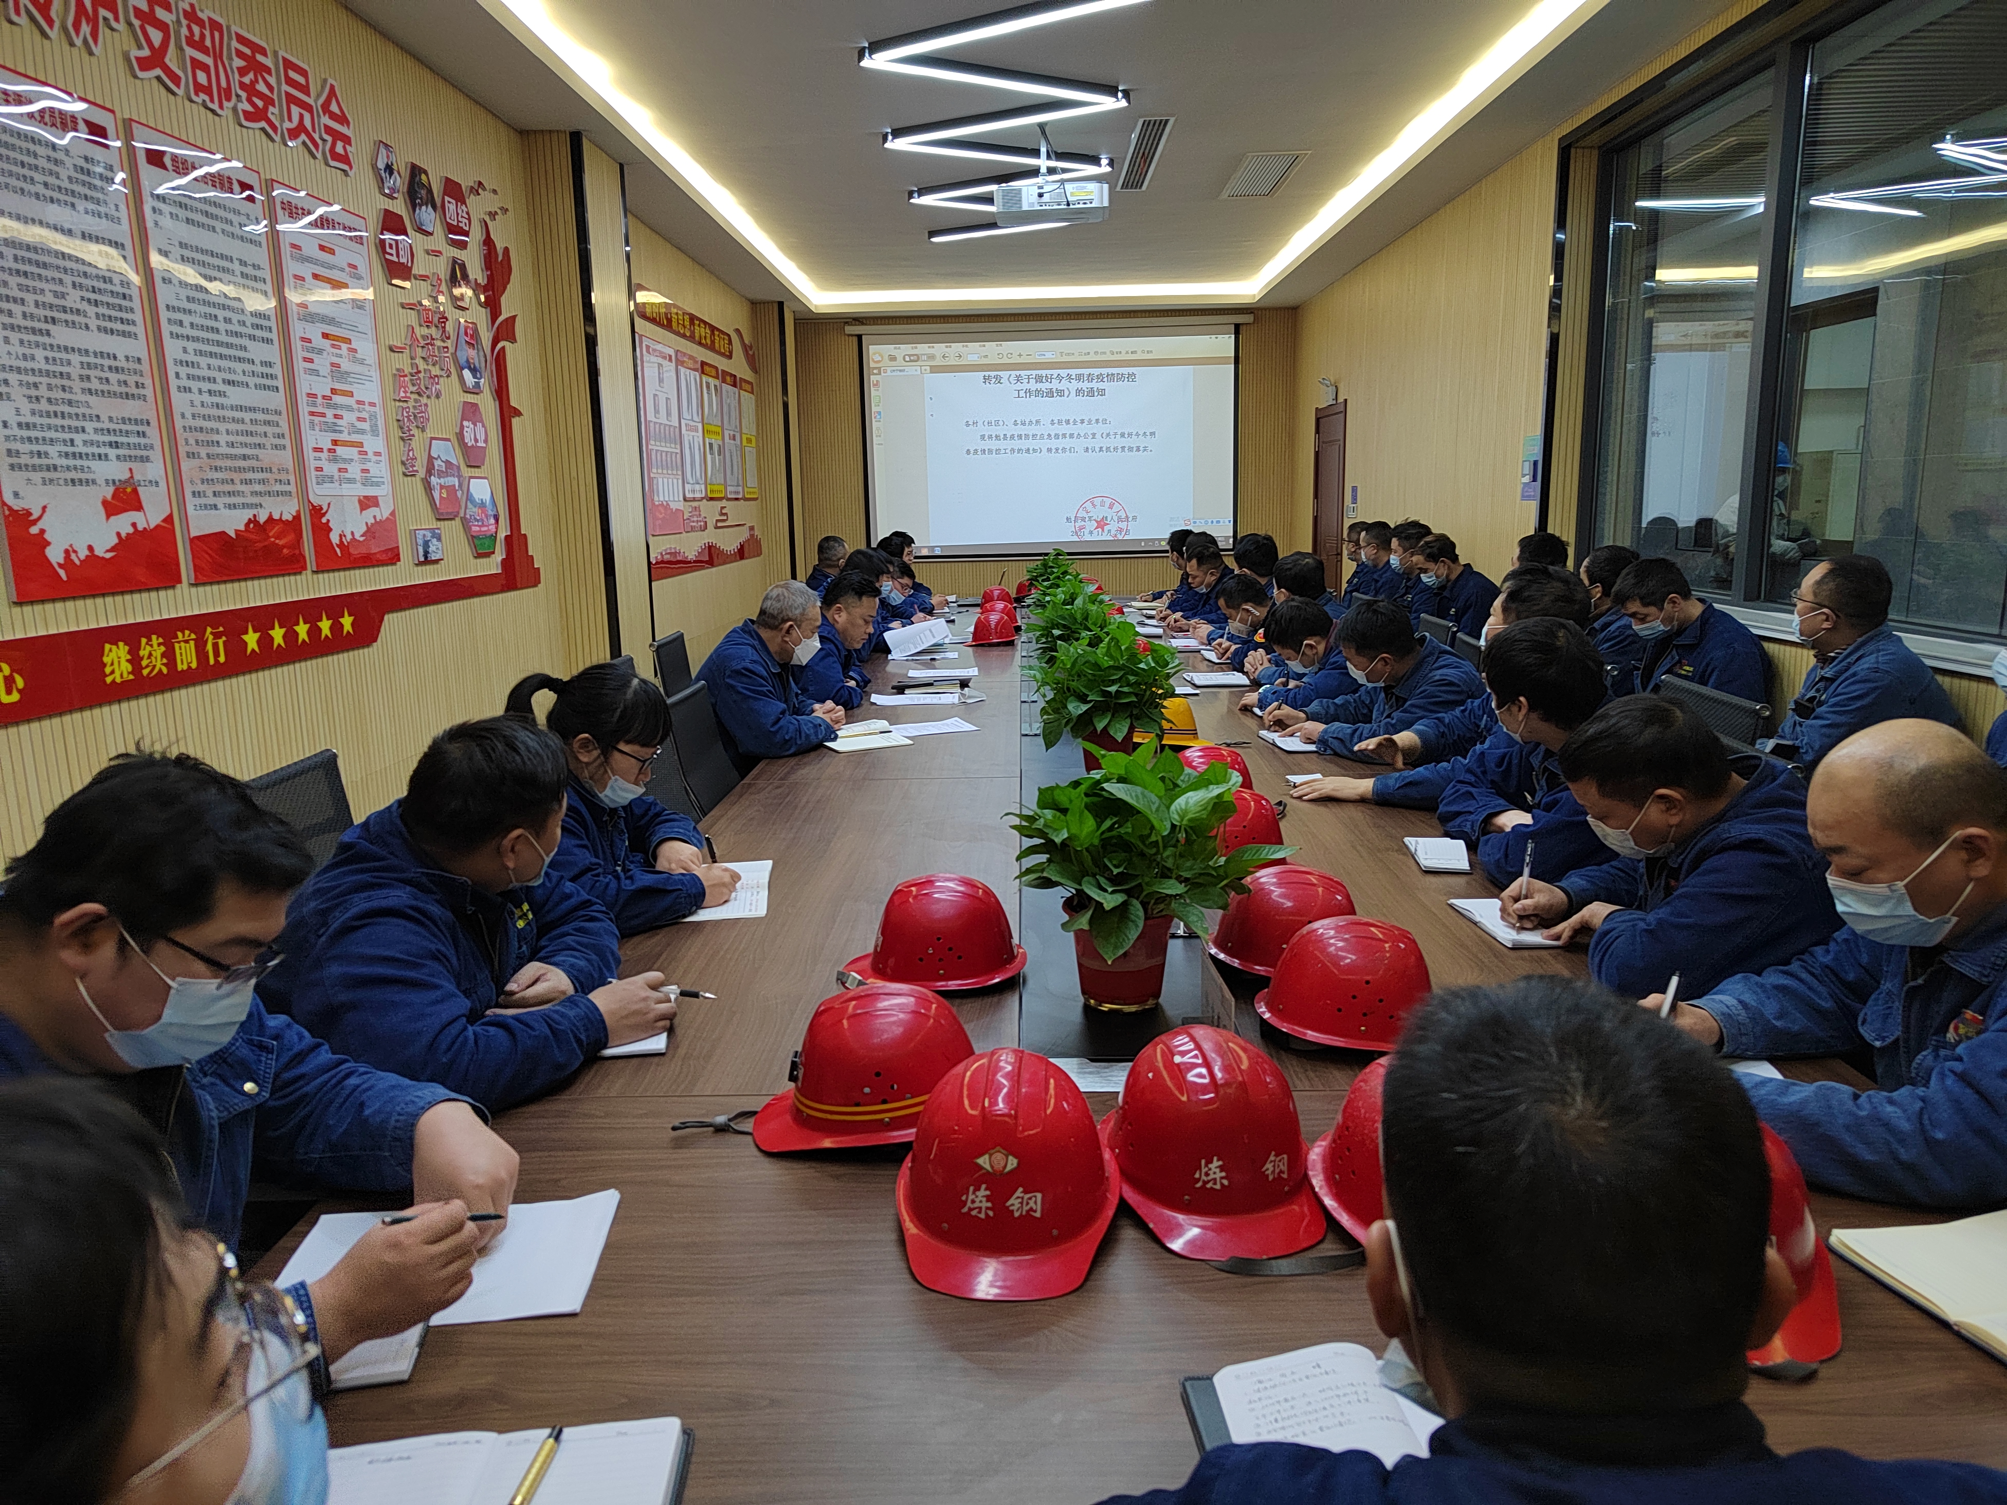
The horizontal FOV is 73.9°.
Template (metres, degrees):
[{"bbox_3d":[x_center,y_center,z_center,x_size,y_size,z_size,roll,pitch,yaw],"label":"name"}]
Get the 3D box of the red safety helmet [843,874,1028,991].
[{"bbox_3d":[-0.100,0.250,1.927,0.275,0.155,0.215,-2,11,-2],"label":"red safety helmet"}]

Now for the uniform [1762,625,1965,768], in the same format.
[{"bbox_3d":[2.068,-0.012,3.284,0.500,0.600,0.500,3,11,20],"label":"uniform"}]

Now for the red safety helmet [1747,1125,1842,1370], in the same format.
[{"bbox_3d":[0.619,0.401,1.195,0.225,0.155,0.272,-1,11,0],"label":"red safety helmet"}]

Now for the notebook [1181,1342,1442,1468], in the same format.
[{"bbox_3d":[0.290,0.497,0.946,0.265,0.022,0.200,-2,11,-5],"label":"notebook"}]

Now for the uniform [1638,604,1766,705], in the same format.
[{"bbox_3d":[2.077,-0.178,4.097,0.460,0.580,0.500,0,11,4],"label":"uniform"}]

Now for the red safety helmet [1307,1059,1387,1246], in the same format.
[{"bbox_3d":[0.403,0.367,1.268,0.215,0.155,0.275,-4,11,-17],"label":"red safety helmet"}]

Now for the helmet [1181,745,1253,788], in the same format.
[{"bbox_3d":[0.451,0.059,2.867,0.275,0.155,0.215,-1,11,1],"label":"helmet"}]

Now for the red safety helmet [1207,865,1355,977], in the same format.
[{"bbox_3d":[0.441,0.247,2.034,0.270,0.155,0.225,0,11,4],"label":"red safety helmet"}]

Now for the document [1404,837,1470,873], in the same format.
[{"bbox_3d":[0.853,0.204,2.615,0.120,0.020,0.230,1,11,12],"label":"document"}]

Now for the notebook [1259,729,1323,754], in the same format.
[{"bbox_3d":[0.887,-0.036,3.893,0.190,0.020,0.280,-1,11,1],"label":"notebook"}]

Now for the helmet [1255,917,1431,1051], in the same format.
[{"bbox_3d":[0.466,0.295,1.726,0.275,0.155,0.215,1,11,9],"label":"helmet"}]

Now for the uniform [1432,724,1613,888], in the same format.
[{"bbox_3d":[1.131,0.140,2.631,0.480,0.560,0.540,-3,11,-7],"label":"uniform"}]

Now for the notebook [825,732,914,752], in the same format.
[{"bbox_3d":[-0.395,-0.036,3.929,0.235,0.010,0.180,-6,12,-26],"label":"notebook"}]

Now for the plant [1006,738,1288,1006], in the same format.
[{"bbox_3d":[0.214,0.165,1.882,0.390,0.360,0.370,-1,11,1],"label":"plant"}]

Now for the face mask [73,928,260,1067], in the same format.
[{"bbox_3d":[-0.768,0.220,1.242,0.120,0.125,0.155,27,0,-13],"label":"face mask"}]

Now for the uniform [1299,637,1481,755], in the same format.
[{"bbox_3d":[1.150,-0.044,3.724,0.550,0.580,0.560,-2,11,-2],"label":"uniform"}]

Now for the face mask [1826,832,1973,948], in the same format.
[{"bbox_3d":[0.935,0.149,1.398,0.115,0.105,0.135,-19,5,18],"label":"face mask"}]

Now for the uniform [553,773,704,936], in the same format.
[{"bbox_3d":[-0.747,0.299,2.497,0.480,0.540,0.500,1,11,9],"label":"uniform"}]

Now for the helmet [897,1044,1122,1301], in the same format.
[{"bbox_3d":[0.002,0.383,1.299,0.224,0.160,0.287,0,11,5],"label":"helmet"}]

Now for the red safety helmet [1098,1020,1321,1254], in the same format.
[{"bbox_3d":[0.210,0.368,1.353,0.222,0.160,0.285,-3,11,-11],"label":"red safety helmet"}]

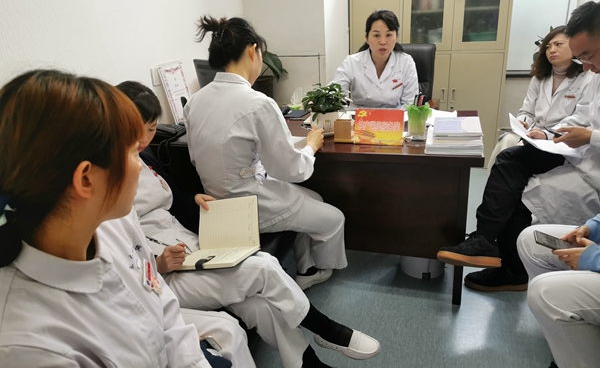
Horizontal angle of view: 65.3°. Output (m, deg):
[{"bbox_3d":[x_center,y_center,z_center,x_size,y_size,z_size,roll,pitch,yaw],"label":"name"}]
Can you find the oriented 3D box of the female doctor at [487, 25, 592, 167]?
[{"bbox_3d":[1.475,-0.348,2.859,0.800,1.170,0.540,-19,26,-36],"label":"female doctor"}]

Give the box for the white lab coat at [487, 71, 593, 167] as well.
[{"bbox_3d":[1.511,-0.430,2.860,0.500,0.560,0.500,-20,26,-38],"label":"white lab coat"}]

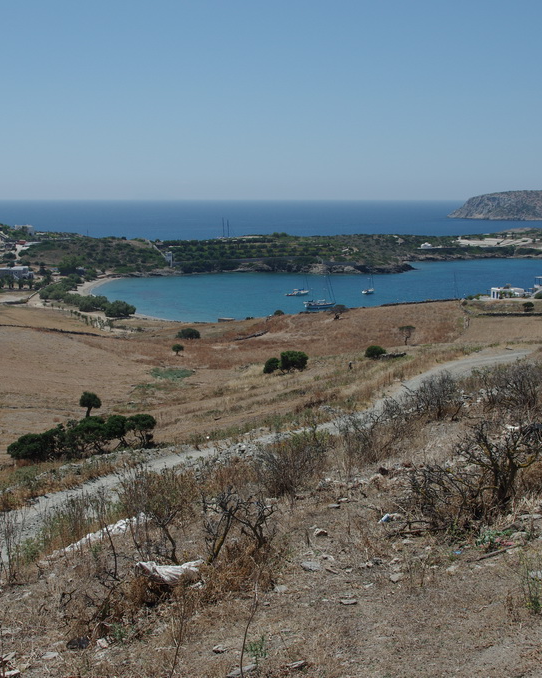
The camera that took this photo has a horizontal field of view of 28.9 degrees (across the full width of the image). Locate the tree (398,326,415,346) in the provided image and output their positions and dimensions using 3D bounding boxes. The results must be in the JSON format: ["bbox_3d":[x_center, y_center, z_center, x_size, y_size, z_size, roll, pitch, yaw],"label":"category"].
[{"bbox_3d":[24.940,-0.660,193.400,3.100,3.900,2.900,0,8,0],"label":"tree"}]

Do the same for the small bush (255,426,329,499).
[{"bbox_3d":[0.224,1.352,11.500,0.800,0.790,0.750,0,8,0],"label":"small bush"}]

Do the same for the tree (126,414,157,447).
[{"bbox_3d":[-10.235,7.152,83.000,2.550,2.700,2.500,0,8,0],"label":"tree"}]

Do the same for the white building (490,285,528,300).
[{"bbox_3d":[75.759,-14.737,335.000,12.000,4.500,8.000,0,8,0],"label":"white building"}]

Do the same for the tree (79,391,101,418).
[{"bbox_3d":[-23.310,8.450,135.750,2.600,3.400,2.600,0,8,0],"label":"tree"}]

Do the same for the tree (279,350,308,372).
[{"bbox_3d":[3.171,3.030,148.000,3.900,2.800,3.600,0,8,0],"label":"tree"}]

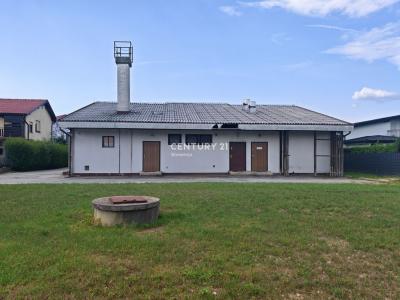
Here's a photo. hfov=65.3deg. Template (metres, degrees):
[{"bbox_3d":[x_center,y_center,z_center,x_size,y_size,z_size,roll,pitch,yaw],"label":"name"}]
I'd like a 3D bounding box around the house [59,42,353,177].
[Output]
[{"bbox_3d":[0.000,-3.250,29.200,19.400,10.200,17.500,0,-1,-5],"label":"house"}]

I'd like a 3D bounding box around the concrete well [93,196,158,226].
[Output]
[{"bbox_3d":[-1.690,1.385,7.250,1.520,0.440,1.520,0,0,0],"label":"concrete well"}]

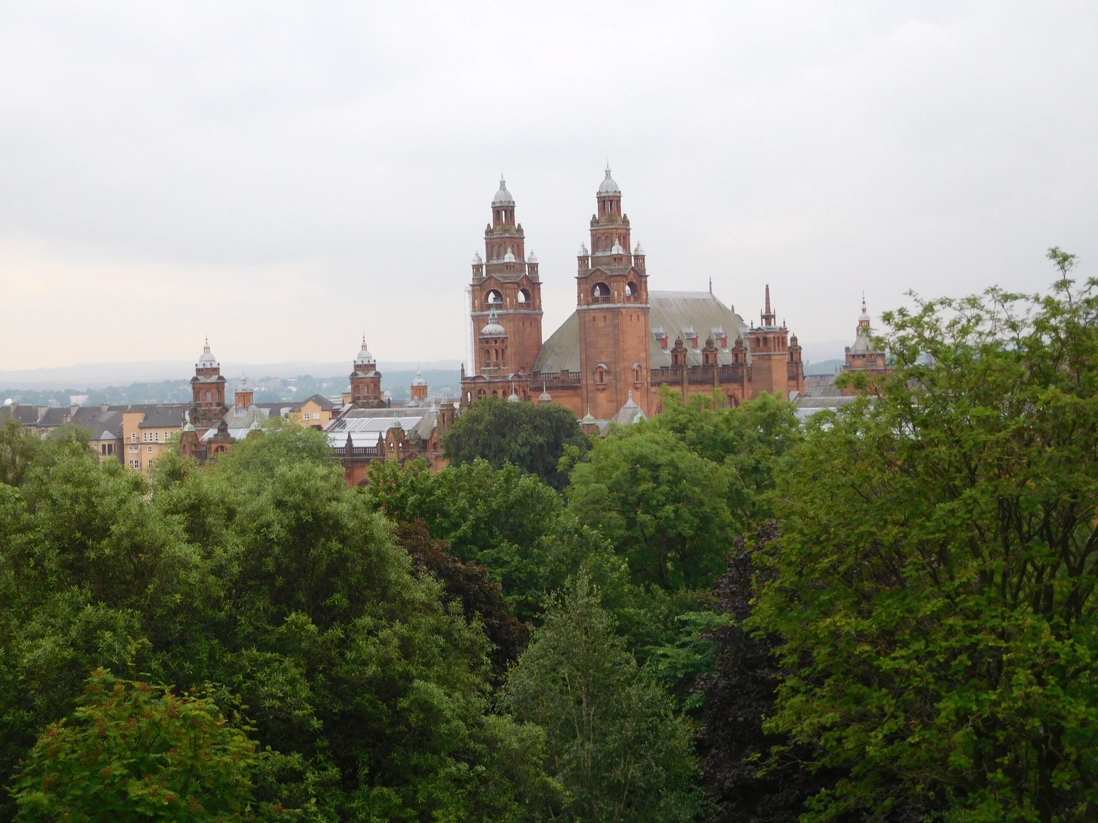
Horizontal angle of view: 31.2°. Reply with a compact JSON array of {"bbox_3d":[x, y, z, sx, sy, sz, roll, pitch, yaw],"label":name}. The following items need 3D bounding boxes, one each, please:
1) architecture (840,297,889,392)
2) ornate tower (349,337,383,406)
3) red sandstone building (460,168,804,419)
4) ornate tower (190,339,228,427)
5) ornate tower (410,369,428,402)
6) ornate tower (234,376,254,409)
[{"bbox_3d":[48.977,-10.419,304.387,5.200,15.936,5.200,-1,1,37],"label":"architecture"},{"bbox_3d":[-33.016,-7.413,354.181,5.200,12.828,5.200,-1,1,37],"label":"ornate tower"},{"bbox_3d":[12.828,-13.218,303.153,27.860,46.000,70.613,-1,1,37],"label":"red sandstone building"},{"bbox_3d":[-56.071,-4.803,324.054,5.400,15.132,5.400,-1,1,37],"label":"ornate tower"},{"bbox_3d":[-23.381,-4.798,354.840,2.400,6.040,2.400,-1,1,37],"label":"ornate tower"},{"bbox_3d":[-49.655,-3.355,320.552,2.400,5.736,2.400,-1,1,37],"label":"ornate tower"}]

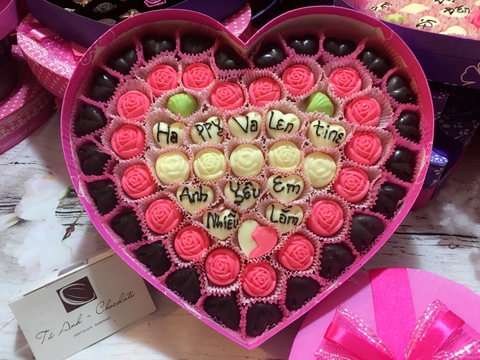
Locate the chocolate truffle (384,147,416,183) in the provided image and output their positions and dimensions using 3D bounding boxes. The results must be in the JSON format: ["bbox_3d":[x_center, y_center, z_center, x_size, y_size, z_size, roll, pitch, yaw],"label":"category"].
[{"bbox_3d":[0.126,-0.012,0.318,0.026,0.015,0.028,2,78,3],"label":"chocolate truffle"}]

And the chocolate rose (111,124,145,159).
[{"bbox_3d":[-0.093,-0.032,0.334,0.028,0.015,0.028,0,78,3],"label":"chocolate rose"}]

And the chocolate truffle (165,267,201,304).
[{"bbox_3d":[-0.044,0.082,0.311,0.028,0.015,0.025,33,80,10],"label":"chocolate truffle"}]

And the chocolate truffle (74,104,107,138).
[{"bbox_3d":[-0.129,-0.050,0.346,0.025,0.015,0.028,21,79,7],"label":"chocolate truffle"}]

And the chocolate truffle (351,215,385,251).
[{"bbox_3d":[0.097,0.041,0.308,0.026,0.015,0.028,44,83,11],"label":"chocolate truffle"}]

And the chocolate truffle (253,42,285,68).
[{"bbox_3d":[0.027,-0.112,0.366,0.028,0.016,0.028,0,78,1],"label":"chocolate truffle"}]

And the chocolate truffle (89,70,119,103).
[{"bbox_3d":[-0.121,-0.085,0.361,0.027,0.016,0.029,24,79,6],"label":"chocolate truffle"}]

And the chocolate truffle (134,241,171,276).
[{"bbox_3d":[-0.068,0.060,0.312,0.028,0.015,0.026,41,83,10],"label":"chocolate truffle"}]

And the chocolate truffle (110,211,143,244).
[{"bbox_3d":[-0.094,0.039,0.335,0.028,0.016,0.028,0,78,1],"label":"chocolate truffle"}]

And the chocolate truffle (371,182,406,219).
[{"bbox_3d":[0.125,0.017,0.337,0.028,0.016,0.028,0,78,1],"label":"chocolate truffle"}]

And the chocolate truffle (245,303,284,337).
[{"bbox_3d":[0.018,0.103,0.298,0.028,0.015,0.026,-30,78,-4],"label":"chocolate truffle"}]

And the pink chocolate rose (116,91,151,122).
[{"bbox_3d":[-0.092,-0.064,0.347,0.028,0.016,0.028,0,77,3],"label":"pink chocolate rose"}]

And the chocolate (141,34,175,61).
[{"bbox_3d":[-0.072,-0.114,0.351,0.028,0.015,0.026,0,78,3],"label":"chocolate"}]

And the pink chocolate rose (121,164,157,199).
[{"bbox_3d":[-0.084,0.001,0.332,0.028,0.016,0.028,0,77,3],"label":"pink chocolate rose"}]

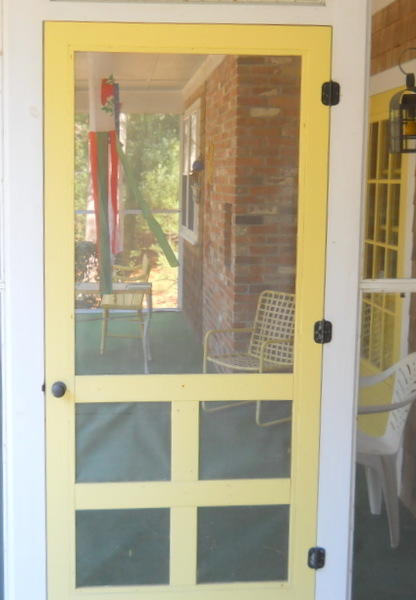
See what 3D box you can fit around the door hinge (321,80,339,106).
[{"bbox_3d":[0.393,-0.659,2.729,0.058,0.079,0.016,0,7,-5],"label":"door hinge"}]

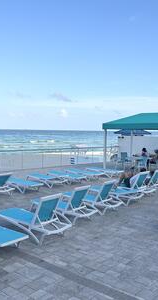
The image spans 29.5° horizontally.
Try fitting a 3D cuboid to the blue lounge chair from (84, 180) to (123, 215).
[{"bbox_3d":[0.338,1.229,8.445,1.796,0.888,0.671,4,5,40],"label":"blue lounge chair"}]

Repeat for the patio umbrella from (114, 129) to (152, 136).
[{"bbox_3d":[3.924,-1.426,21.750,2.720,0.750,2.720,1,4,0],"label":"patio umbrella"}]

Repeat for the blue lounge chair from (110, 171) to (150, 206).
[{"bbox_3d":[1.326,1.139,9.655,1.796,0.937,0.750,4,5,41],"label":"blue lounge chair"}]

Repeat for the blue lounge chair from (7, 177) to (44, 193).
[{"bbox_3d":[-2.154,1.282,11.033,1.835,0.375,0.671,4,5,39],"label":"blue lounge chair"}]

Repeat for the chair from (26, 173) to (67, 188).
[{"bbox_3d":[-1.279,1.180,11.895,1.880,0.450,0.700,4,5,41],"label":"chair"}]

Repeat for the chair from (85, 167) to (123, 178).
[{"bbox_3d":[1.190,1.090,14.415,1.920,0.370,0.700,4,5,41],"label":"chair"}]

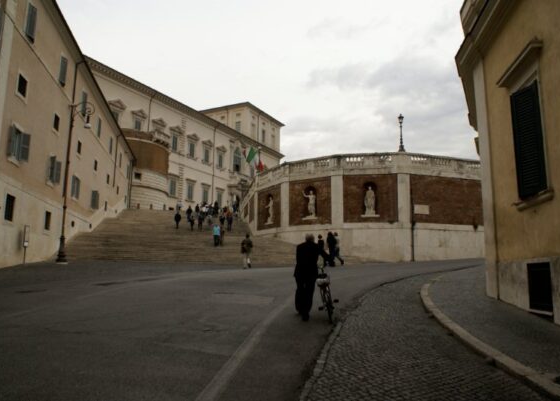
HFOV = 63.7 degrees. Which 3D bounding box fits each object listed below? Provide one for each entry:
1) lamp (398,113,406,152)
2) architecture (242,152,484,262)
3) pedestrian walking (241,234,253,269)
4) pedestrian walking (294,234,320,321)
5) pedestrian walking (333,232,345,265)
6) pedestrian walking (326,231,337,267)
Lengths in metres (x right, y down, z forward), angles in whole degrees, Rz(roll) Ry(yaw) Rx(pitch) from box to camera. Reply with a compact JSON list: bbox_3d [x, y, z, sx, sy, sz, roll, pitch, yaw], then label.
[{"bbox_3d":[7.587,-4.190,28.002,0.420,2.480,0.420,-1,-9,9],"label":"lamp"},{"bbox_3d":[6.000,1.066,32.000,17.000,6.800,7.500,-1,-9,9],"label":"architecture"},{"bbox_3d":[-1.684,2.564,22.641,0.520,1.710,0.500,0,-9,3],"label":"pedestrian walking"},{"bbox_3d":[0.562,1.536,9.197,0.600,1.700,0.600,0,-9,2],"label":"pedestrian walking"},{"bbox_3d":[2.964,2.477,22.897,0.700,1.670,0.500,-4,-10,23],"label":"pedestrian walking"},{"bbox_3d":[2.603,2.476,22.758,0.600,1.720,0.500,-5,-10,30],"label":"pedestrian walking"}]

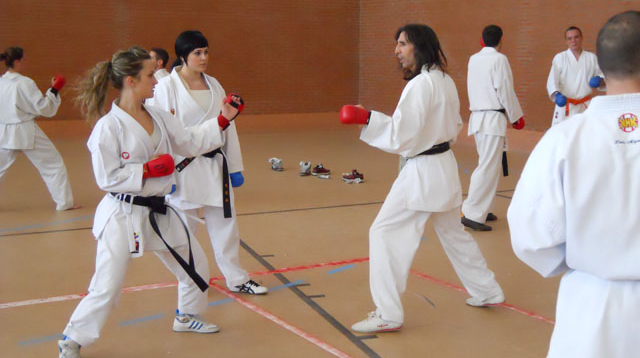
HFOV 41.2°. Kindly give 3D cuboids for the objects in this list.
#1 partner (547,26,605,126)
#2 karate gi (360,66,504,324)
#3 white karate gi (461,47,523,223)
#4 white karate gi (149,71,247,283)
[{"bbox_3d":[2.586,-0.609,8.705,0.660,1.850,0.500,4,9,18],"label":"partner"},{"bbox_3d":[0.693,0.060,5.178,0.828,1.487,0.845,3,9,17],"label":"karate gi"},{"bbox_3d":[1.602,-0.412,7.845,0.454,1.582,0.464,-7,12,-42],"label":"white karate gi"},{"bbox_3d":[-0.817,-0.020,5.689,0.530,1.437,0.600,-6,11,-36],"label":"white karate gi"}]

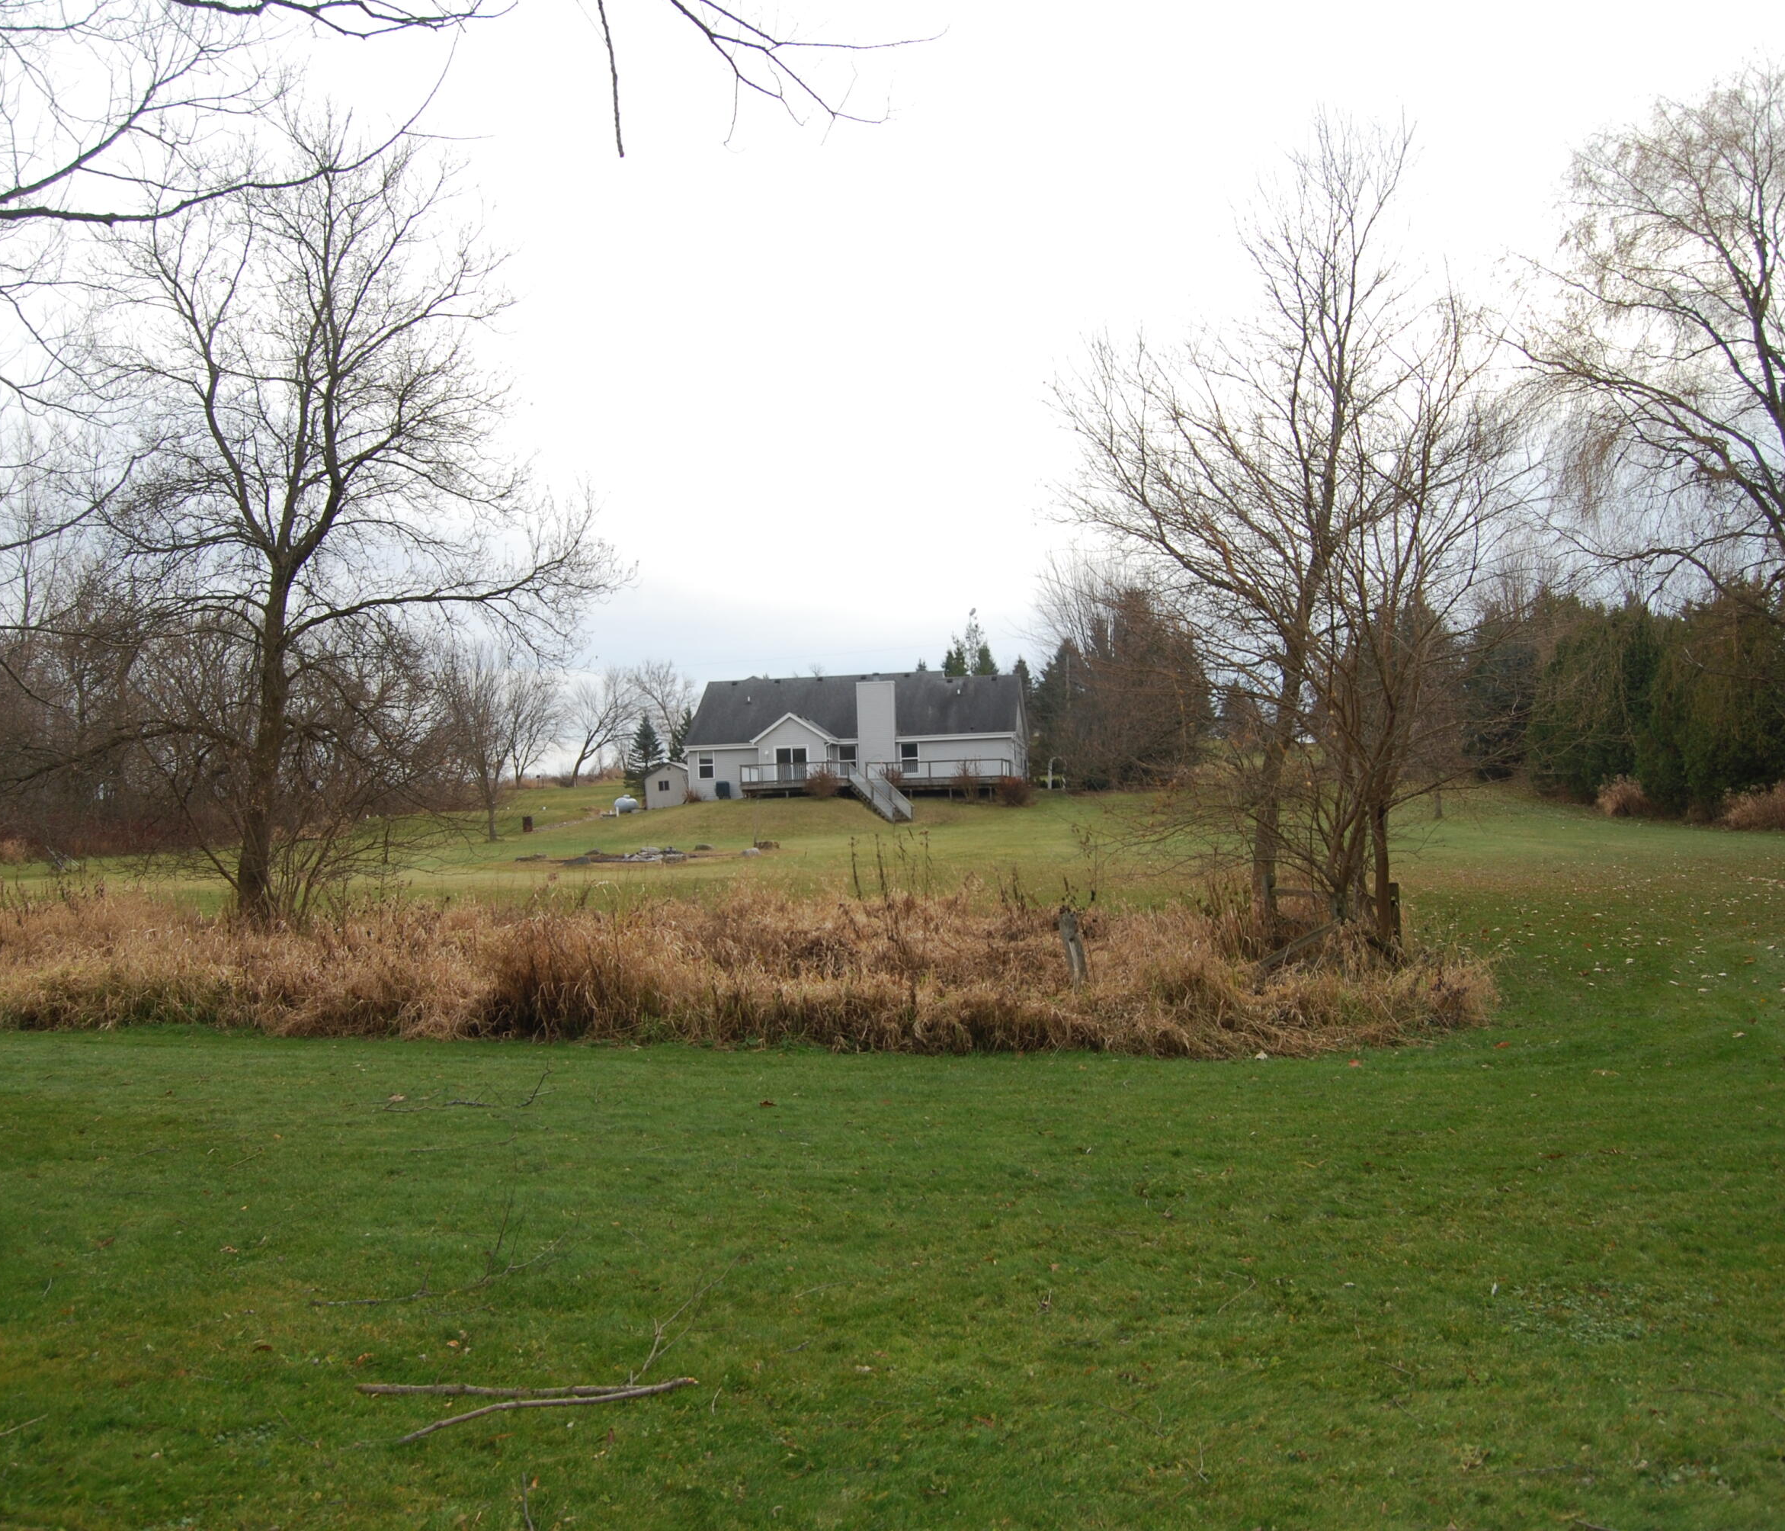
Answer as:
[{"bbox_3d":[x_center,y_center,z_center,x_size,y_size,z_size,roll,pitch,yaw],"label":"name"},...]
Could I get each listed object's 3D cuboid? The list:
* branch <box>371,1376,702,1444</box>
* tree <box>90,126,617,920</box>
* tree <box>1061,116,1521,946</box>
[{"bbox_3d":[-0.997,1.795,4.780,0.930,0.090,0.420,-1,-2,-6],"label":"branch"},{"bbox_3d":[-7.843,-3.406,25.000,7.700,11.800,7.200,-1,-2,0],"label":"tree"},{"bbox_3d":[4.604,-2.677,19.800,5.300,9.600,5.000,-1,-2,0],"label":"tree"}]

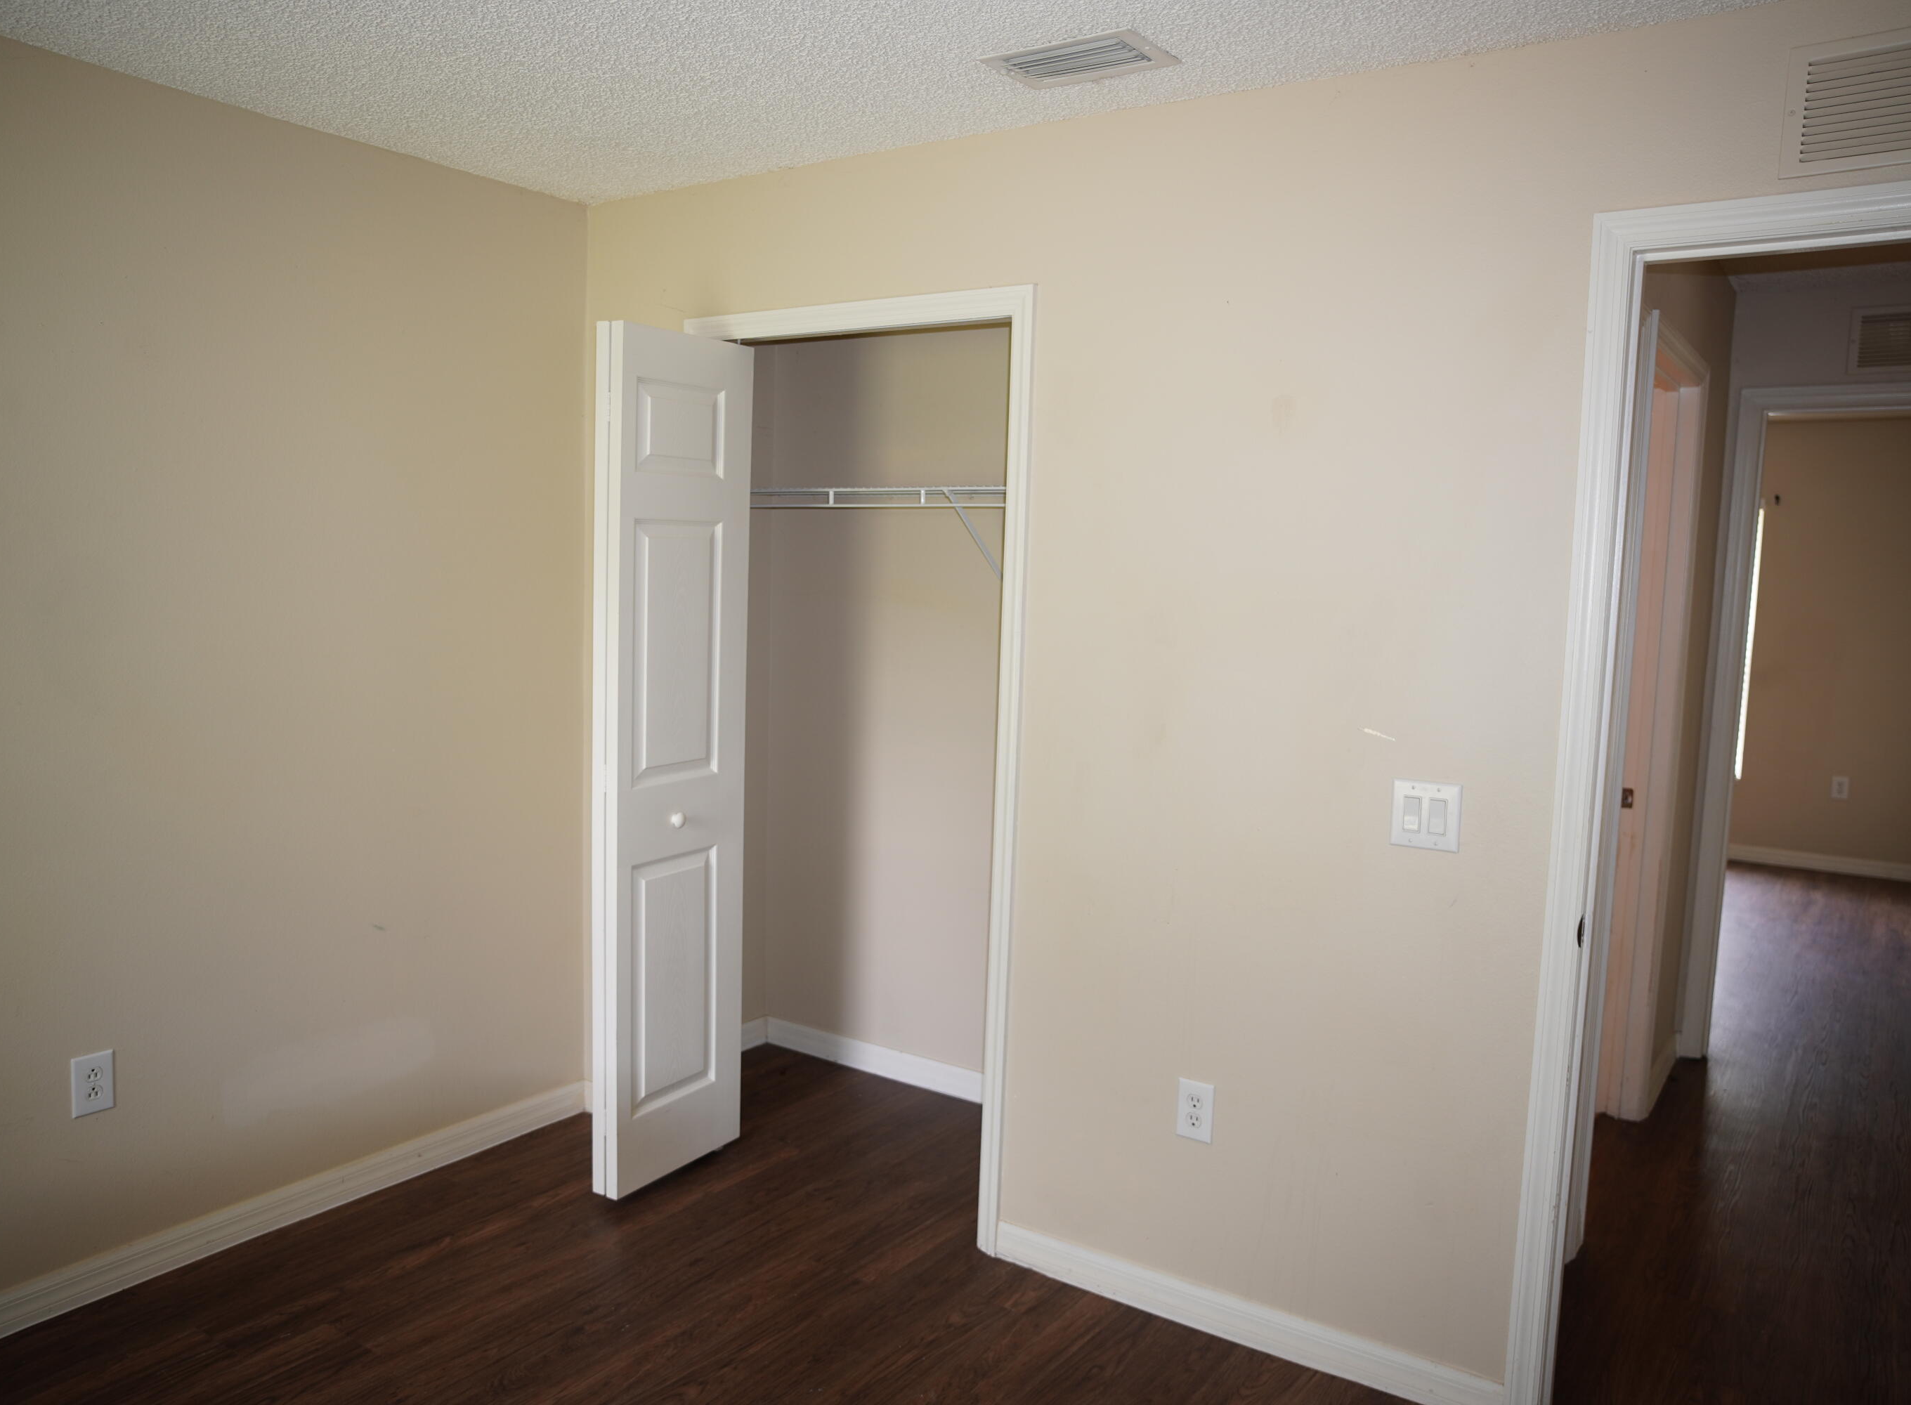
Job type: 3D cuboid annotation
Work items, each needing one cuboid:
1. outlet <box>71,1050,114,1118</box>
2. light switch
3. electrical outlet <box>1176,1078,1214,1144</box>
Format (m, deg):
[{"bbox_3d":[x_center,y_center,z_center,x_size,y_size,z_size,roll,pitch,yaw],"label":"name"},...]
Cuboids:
[{"bbox_3d":[-1.684,0.748,2.501,0.010,0.119,0.074,6,7,35],"label":"outlet"},{"bbox_3d":[0.839,0.203,2.294,0.119,0.120,0.012,5,7,31],"label":"light switch"},{"bbox_3d":[0.478,0.818,2.569,0.074,0.120,0.010,5,7,31],"label":"electrical outlet"}]

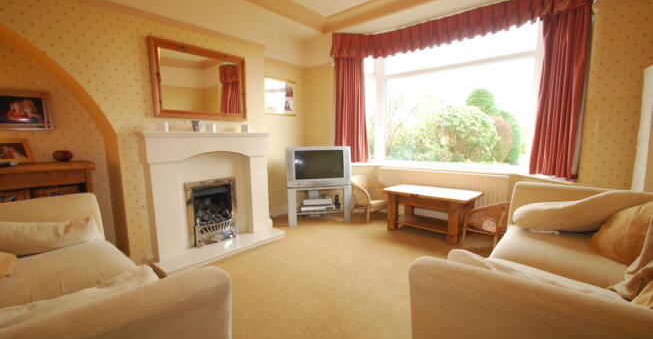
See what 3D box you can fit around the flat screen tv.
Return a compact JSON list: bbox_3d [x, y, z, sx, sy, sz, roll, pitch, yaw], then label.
[{"bbox_3d":[-0.120,-0.056,3.455,0.768,0.465,0.480,-2,7,-11],"label":"flat screen tv"}]

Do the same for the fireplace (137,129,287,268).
[{"bbox_3d":[-1.008,0.216,2.622,0.403,1.118,1.199,5,10,40],"label":"fireplace"}]

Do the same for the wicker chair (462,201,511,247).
[{"bbox_3d":[1.615,0.476,2.686,0.403,0.501,0.392,3,8,29],"label":"wicker chair"}]

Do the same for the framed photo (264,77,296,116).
[{"bbox_3d":[-0.604,-0.948,3.594,0.024,0.447,0.556,5,10,40],"label":"framed photo"}]

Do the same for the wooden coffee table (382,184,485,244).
[{"bbox_3d":[1.114,0.463,2.981,0.872,0.469,0.474,5,10,40],"label":"wooden coffee table"}]

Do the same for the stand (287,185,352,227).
[{"bbox_3d":[-0.108,0.412,3.493,0.763,0.480,0.436,-2,7,-11],"label":"stand"}]

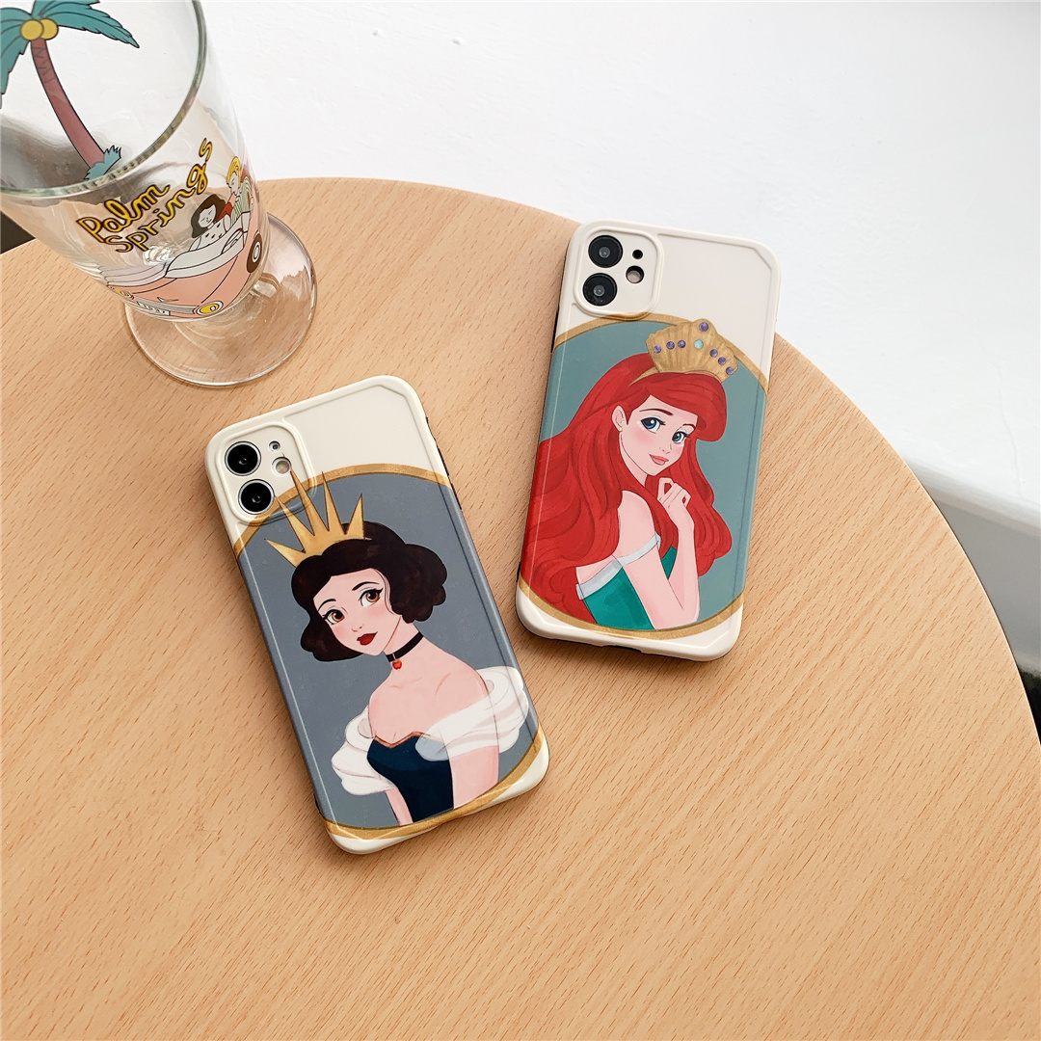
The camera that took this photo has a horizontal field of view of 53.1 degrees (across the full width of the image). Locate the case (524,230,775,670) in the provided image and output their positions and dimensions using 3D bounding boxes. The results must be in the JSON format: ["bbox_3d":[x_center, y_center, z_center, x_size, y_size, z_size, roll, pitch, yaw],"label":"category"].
[{"bbox_3d":[0.047,-0.031,0.369,0.078,0.012,0.153,9,81,0],"label":"case"}]

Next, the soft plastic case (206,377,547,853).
[{"bbox_3d":[-0.050,0.029,0.358,0.078,0.012,0.153,-20,82,-4],"label":"soft plastic case"}]

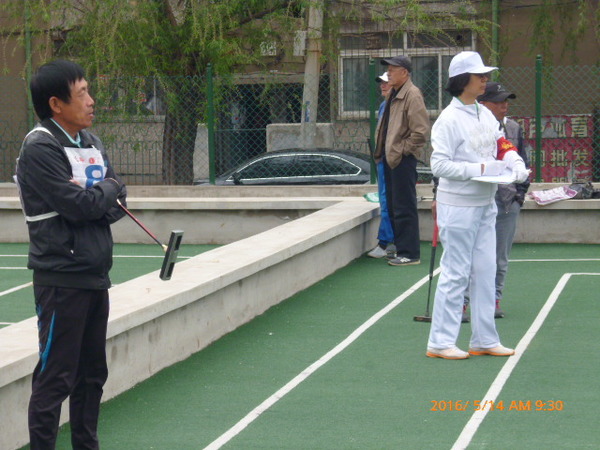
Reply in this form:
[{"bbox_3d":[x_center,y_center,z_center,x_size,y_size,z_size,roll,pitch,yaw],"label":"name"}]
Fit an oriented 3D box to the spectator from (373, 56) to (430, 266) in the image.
[{"bbox_3d":[0.848,-0.548,15.356,0.380,1.714,0.500,-3,5,-25],"label":"spectator"}]

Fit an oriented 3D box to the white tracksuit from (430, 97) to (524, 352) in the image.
[{"bbox_3d":[0.953,-0.005,10.067,0.440,1.396,0.480,1,5,24],"label":"white tracksuit"}]

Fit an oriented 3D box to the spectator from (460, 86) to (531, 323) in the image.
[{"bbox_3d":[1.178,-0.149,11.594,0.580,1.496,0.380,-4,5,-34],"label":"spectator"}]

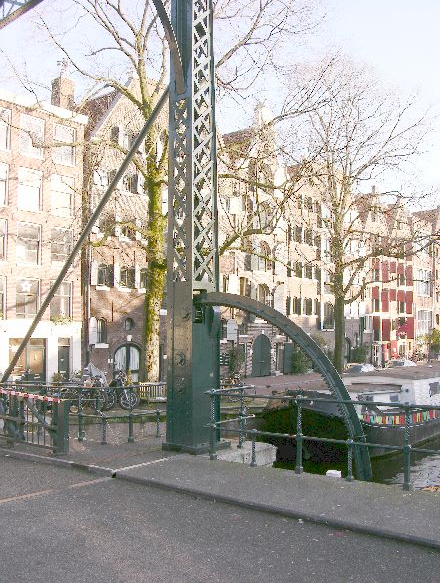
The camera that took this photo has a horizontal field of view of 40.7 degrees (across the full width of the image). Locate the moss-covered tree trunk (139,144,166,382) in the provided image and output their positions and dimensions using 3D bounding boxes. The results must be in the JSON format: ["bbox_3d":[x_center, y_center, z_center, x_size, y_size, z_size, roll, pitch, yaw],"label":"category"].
[{"bbox_3d":[-2.473,-0.683,22.409,0.800,9.970,0.750,0,-5,0],"label":"moss-covered tree trunk"}]

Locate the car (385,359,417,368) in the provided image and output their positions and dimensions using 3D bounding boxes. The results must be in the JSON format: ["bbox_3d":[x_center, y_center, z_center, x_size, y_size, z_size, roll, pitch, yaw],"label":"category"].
[{"bbox_3d":[10.249,4.612,33.440,1.740,1.480,4.200,0,-5,-6],"label":"car"}]

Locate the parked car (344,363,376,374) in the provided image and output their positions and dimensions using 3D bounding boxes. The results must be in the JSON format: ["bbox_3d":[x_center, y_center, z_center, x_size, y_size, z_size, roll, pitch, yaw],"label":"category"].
[{"bbox_3d":[6.988,4.307,29.440,1.720,1.470,4.100,0,-5,-6],"label":"parked car"}]

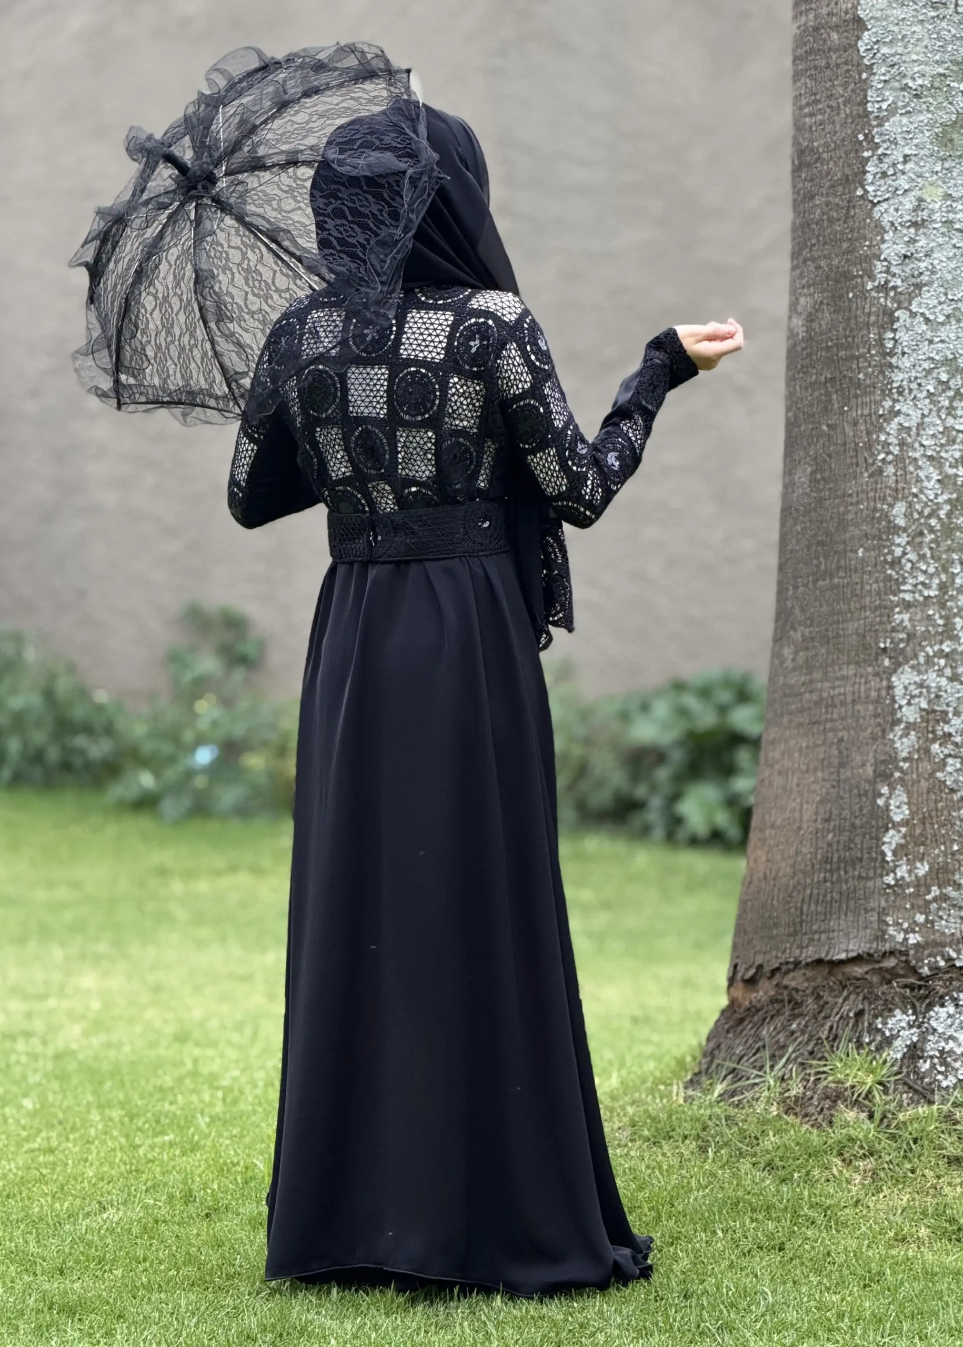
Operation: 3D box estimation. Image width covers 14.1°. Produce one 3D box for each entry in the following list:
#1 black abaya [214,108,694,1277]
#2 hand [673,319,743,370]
[{"bbox_3d":[-0.031,0.017,5.575,0.610,1.658,0.520,2,6,20],"label":"black abaya"},{"bbox_3d":[0.328,-0.472,5.580,0.105,0.072,0.080,-2,6,-22],"label":"hand"}]

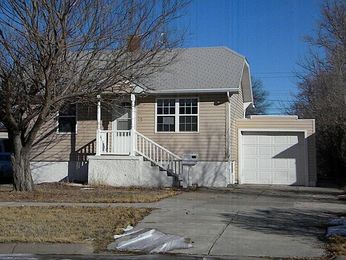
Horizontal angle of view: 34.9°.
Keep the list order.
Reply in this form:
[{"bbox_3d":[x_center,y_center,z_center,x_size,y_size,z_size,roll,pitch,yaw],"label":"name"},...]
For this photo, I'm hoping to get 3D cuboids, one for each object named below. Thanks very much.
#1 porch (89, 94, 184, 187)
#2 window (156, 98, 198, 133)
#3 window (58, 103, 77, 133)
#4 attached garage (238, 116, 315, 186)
[{"bbox_3d":[-1.213,0.384,20.088,3.467,3.226,1.400,0,-2,11],"label":"porch"},{"bbox_3d":[0.175,-0.523,20.587,1.654,1.335,0.120,0,-2,11],"label":"window"},{"bbox_3d":[-4.096,-0.426,21.453,0.818,1.169,0.120,0,-2,11],"label":"window"},{"bbox_3d":[4.647,0.963,24.744,3.085,2.746,6.300,0,-2,11],"label":"attached garage"}]

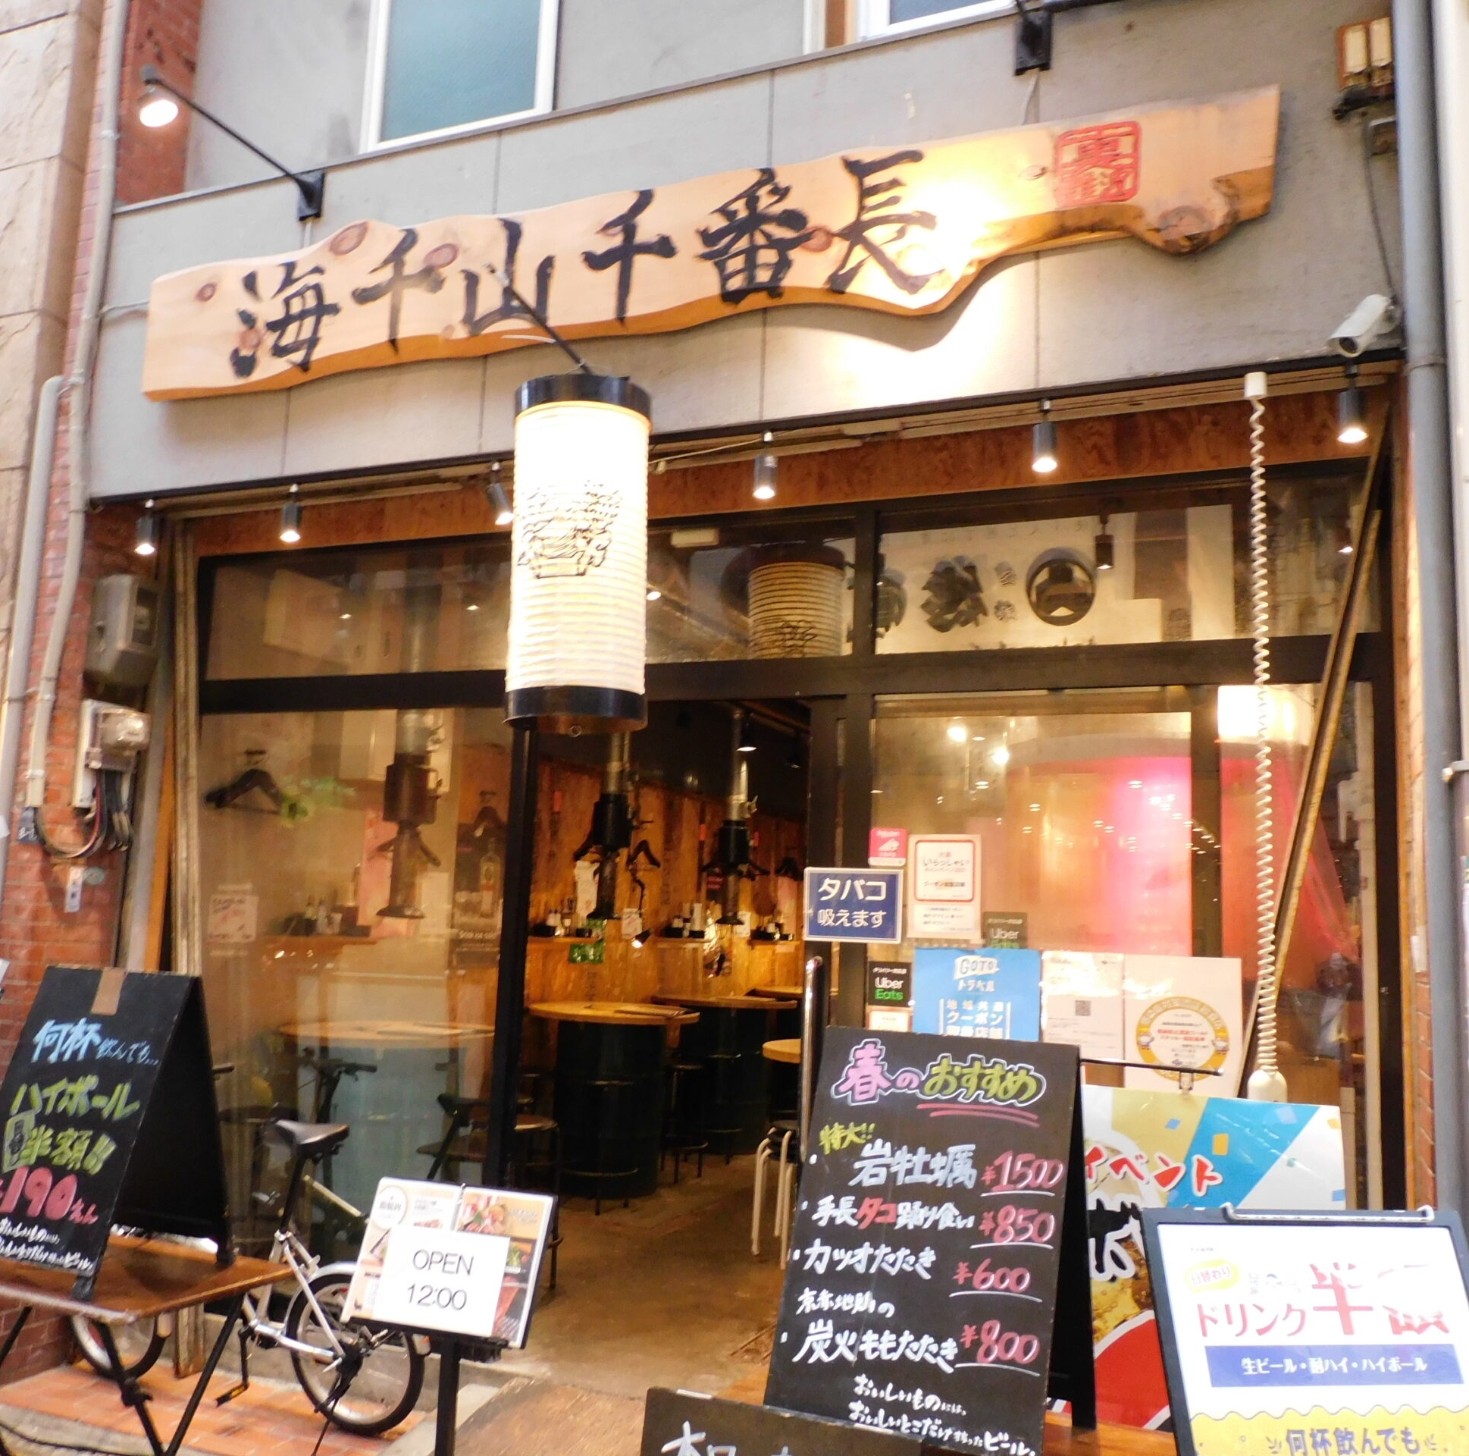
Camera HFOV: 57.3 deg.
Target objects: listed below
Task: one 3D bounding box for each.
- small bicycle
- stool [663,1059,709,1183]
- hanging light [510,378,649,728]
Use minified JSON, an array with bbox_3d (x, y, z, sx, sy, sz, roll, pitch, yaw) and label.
[{"bbox_3d":[-1.513,1.620,4.198,1.500,1.000,0.520,-1,-8,22],"label":"small bicycle"},{"bbox_3d":[-0.269,2.127,7.333,0.315,0.580,0.315,2,-7,0],"label":"stool"},{"bbox_3d":[-0.398,-0.438,3.485,0.335,0.865,0.335,2,-8,3],"label":"hanging light"}]

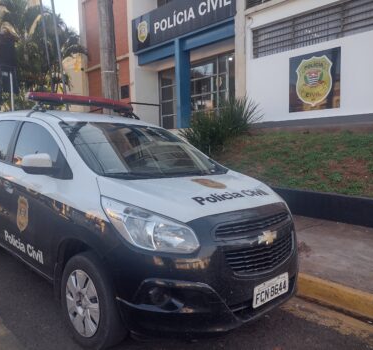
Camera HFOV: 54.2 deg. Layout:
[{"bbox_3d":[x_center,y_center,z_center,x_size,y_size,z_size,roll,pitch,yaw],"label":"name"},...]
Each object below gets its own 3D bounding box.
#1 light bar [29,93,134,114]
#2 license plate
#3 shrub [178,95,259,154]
[{"bbox_3d":[-1.032,-0.749,3.773,1.170,0.100,0.270,-3,7,-44],"label":"light bar"},{"bbox_3d":[0.533,0.713,2.261,0.400,0.130,0.020,-3,7,-44],"label":"license plate"},{"bbox_3d":[0.868,-1.277,9.300,2.000,1.500,1.800,0,5,0],"label":"shrub"}]

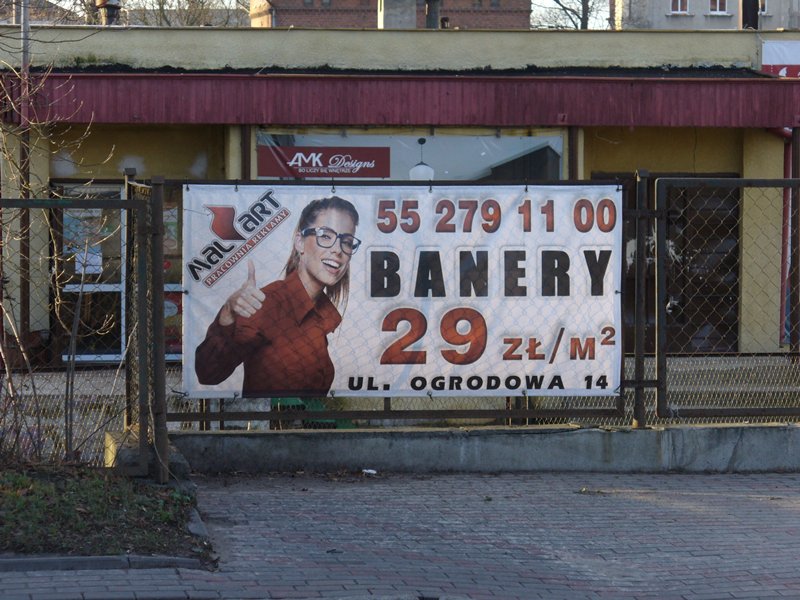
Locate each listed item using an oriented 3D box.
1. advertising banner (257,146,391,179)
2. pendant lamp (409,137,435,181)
[{"bbox_3d":[-0.853,-1.546,35.800,1.500,0.345,0.020,0,5,-8],"label":"advertising banner"},{"bbox_3d":[0.248,-1.613,37.200,0.290,0.550,0.290,0,5,-8],"label":"pendant lamp"}]

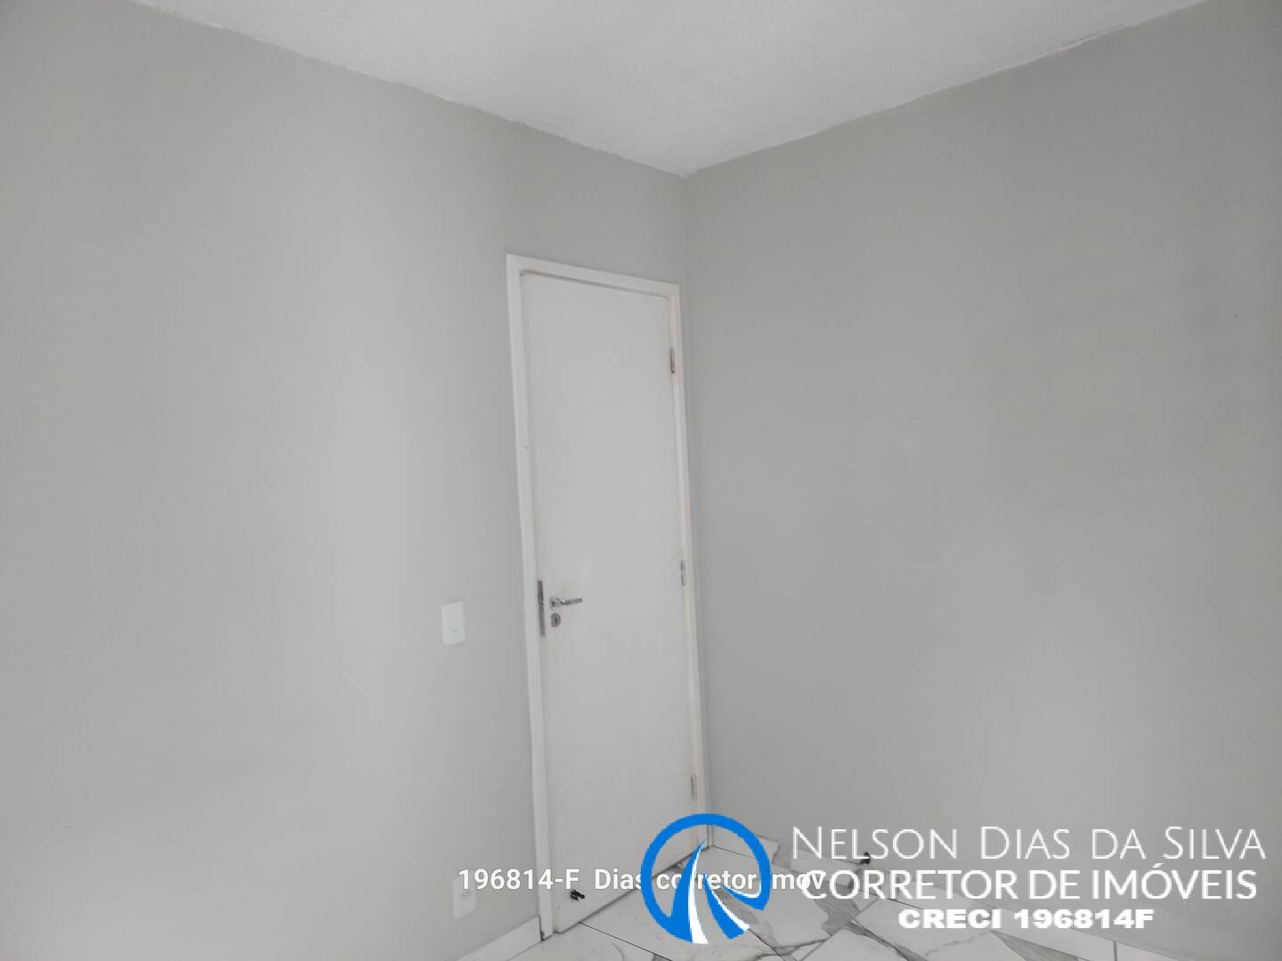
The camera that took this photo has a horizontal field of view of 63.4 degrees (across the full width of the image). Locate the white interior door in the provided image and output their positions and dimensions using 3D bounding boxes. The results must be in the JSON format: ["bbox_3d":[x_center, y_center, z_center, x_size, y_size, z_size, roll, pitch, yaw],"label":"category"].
[{"bbox_3d":[-0.086,0.380,3.635,0.045,2.100,0.805,-2,1,35],"label":"white interior door"}]

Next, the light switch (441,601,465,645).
[{"bbox_3d":[-0.556,0.425,3.076,0.012,0.116,0.079,-2,1,40],"label":"light switch"}]

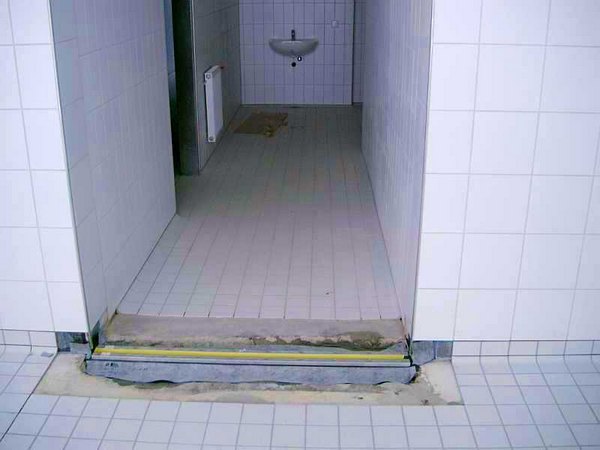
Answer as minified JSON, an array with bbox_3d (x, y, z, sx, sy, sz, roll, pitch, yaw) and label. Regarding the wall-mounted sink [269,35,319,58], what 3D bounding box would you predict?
[{"bbox_3d":[-0.077,-2.113,7.589,0.590,0.205,0.450,1,21,2],"label":"wall-mounted sink"}]

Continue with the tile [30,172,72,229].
[{"bbox_3d":[-0.974,-0.103,2.532,0.152,0.243,0.010,1,21,2],"label":"tile"}]

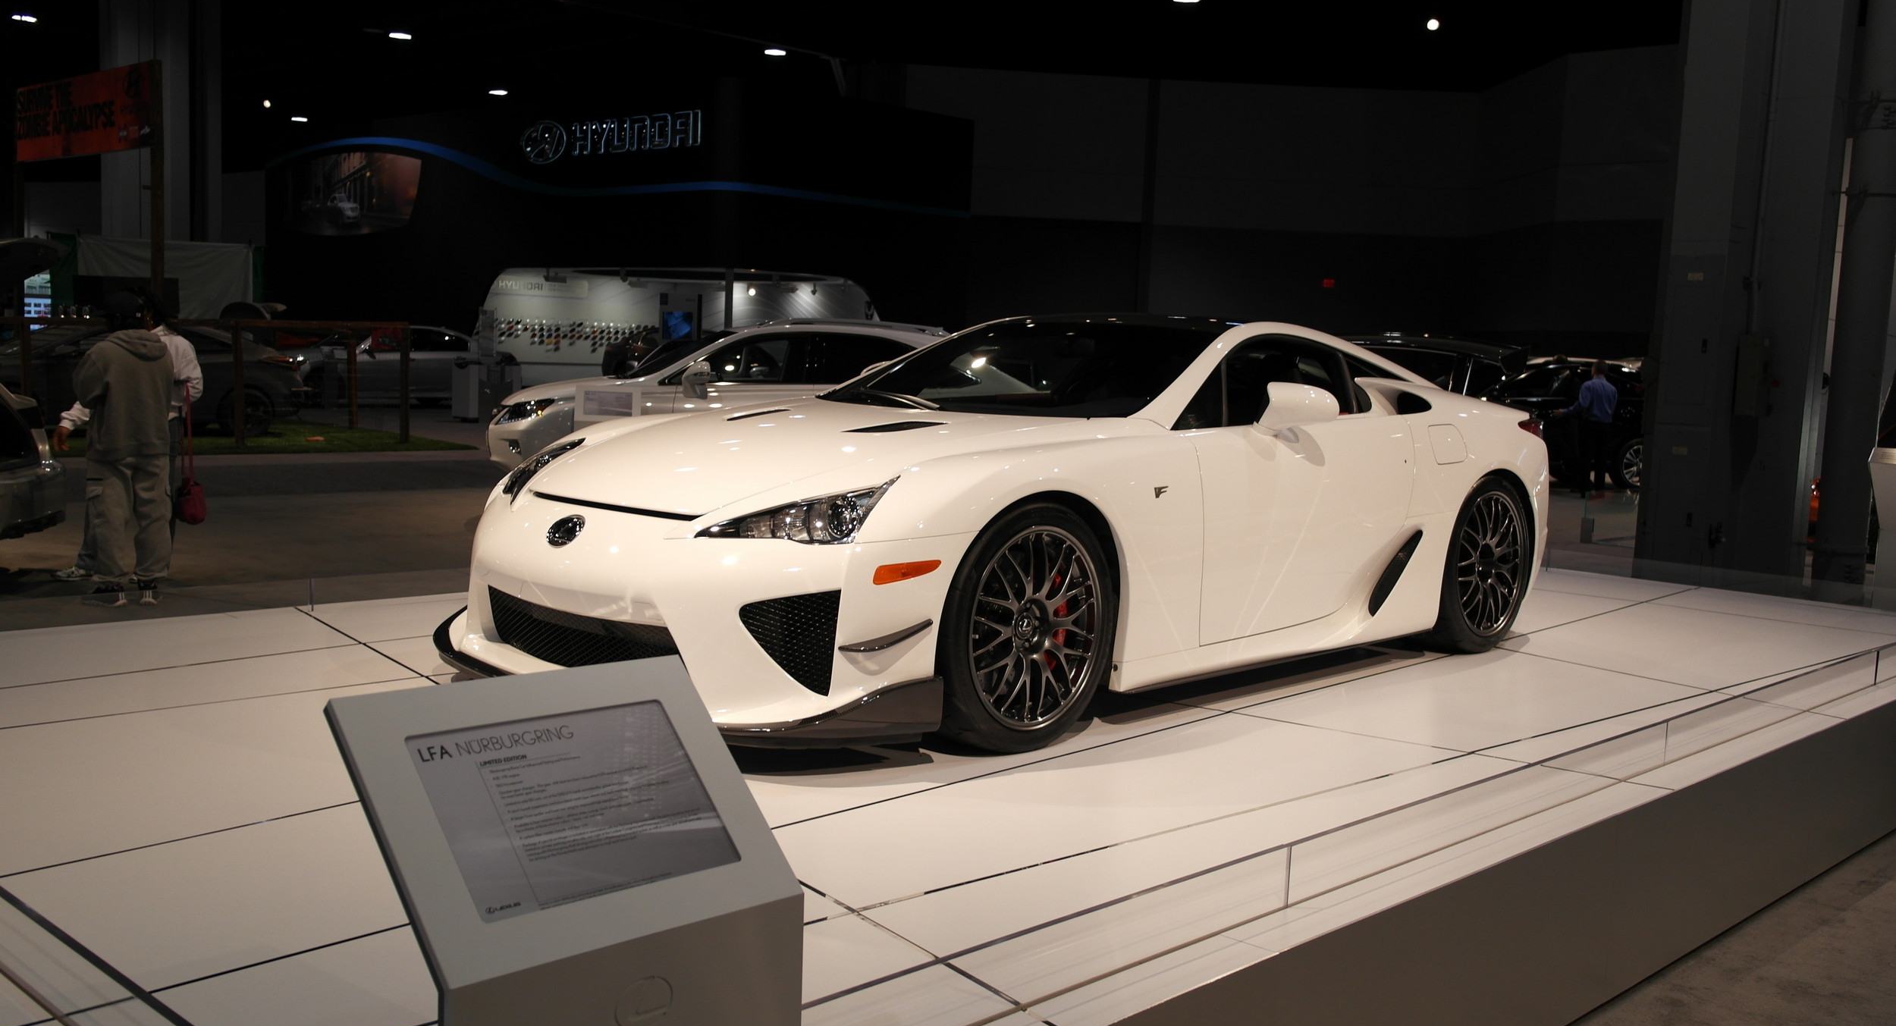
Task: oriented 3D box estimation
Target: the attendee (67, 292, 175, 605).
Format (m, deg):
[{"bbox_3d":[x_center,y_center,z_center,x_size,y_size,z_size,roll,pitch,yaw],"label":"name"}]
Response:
[{"bbox_3d":[-4.541,-0.381,8.701,0.360,1.710,0.480,6,7,33],"label":"attendee"}]

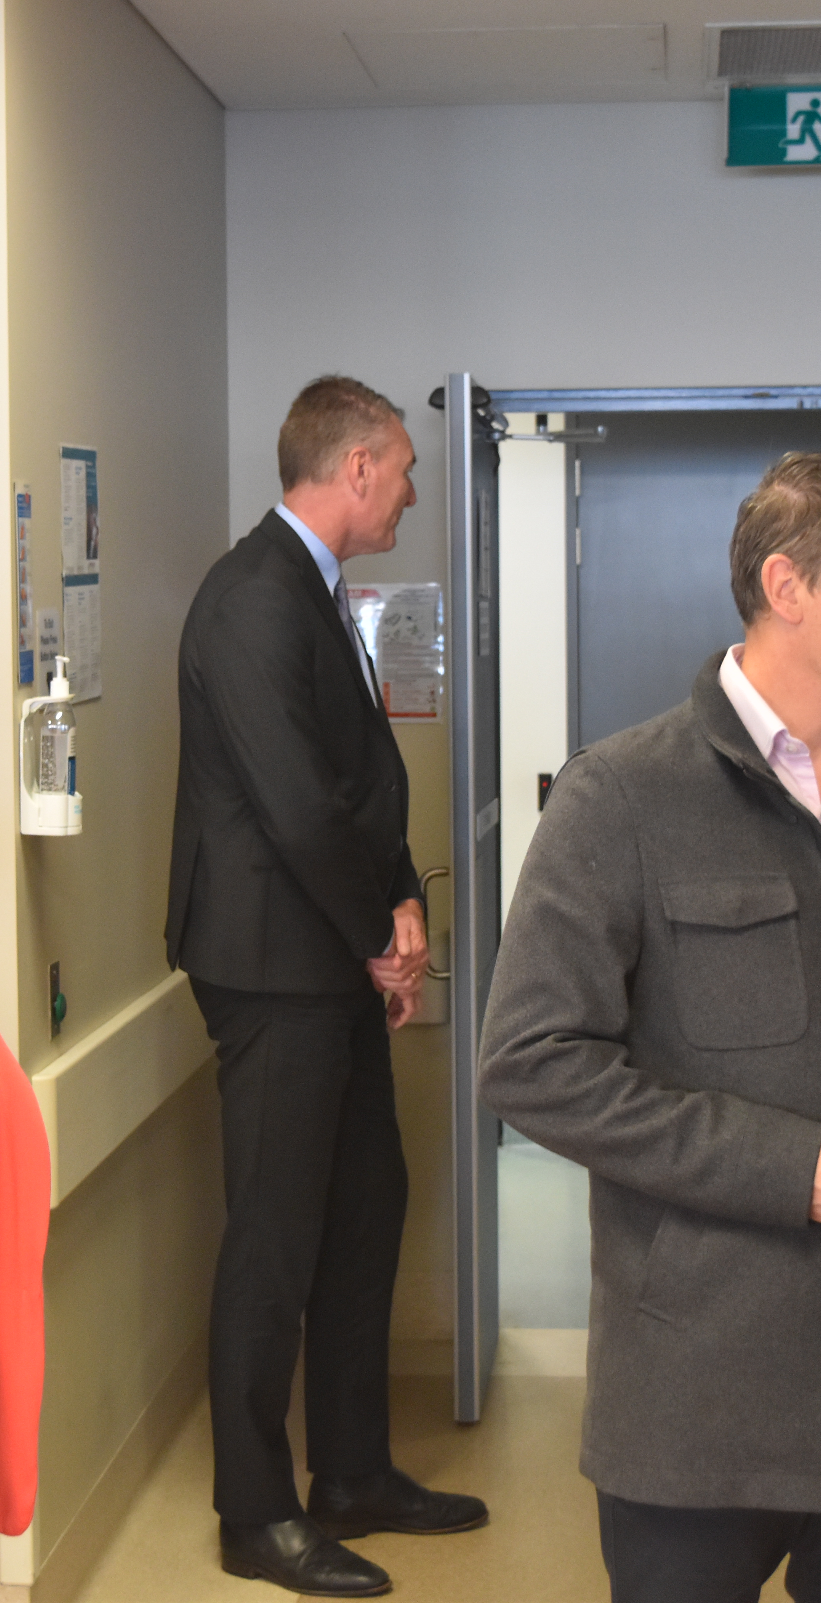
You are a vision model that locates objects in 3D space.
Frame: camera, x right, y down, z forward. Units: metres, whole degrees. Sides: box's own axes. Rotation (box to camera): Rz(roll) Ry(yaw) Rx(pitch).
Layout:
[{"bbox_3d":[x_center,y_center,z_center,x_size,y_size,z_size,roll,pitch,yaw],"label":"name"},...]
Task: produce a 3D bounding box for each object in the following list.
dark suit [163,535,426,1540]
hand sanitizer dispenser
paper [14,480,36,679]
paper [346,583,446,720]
[{"bbox_3d":[-0.187,0.365,4.804,0.400,1.680,0.520,-1,3,-3],"label":"dark suit"},{"bbox_3d":[-0.528,-0.085,4.255,0.085,0.266,0.090,0,3,5],"label":"hand sanitizer dispenser"},{"bbox_3d":[-0.565,-0.321,4.251,0.008,0.300,0.145,0,4,5],"label":"paper"},{"bbox_3d":[-0.037,-0.318,6.182,0.216,0.302,0.008,0,4,5],"label":"paper"}]

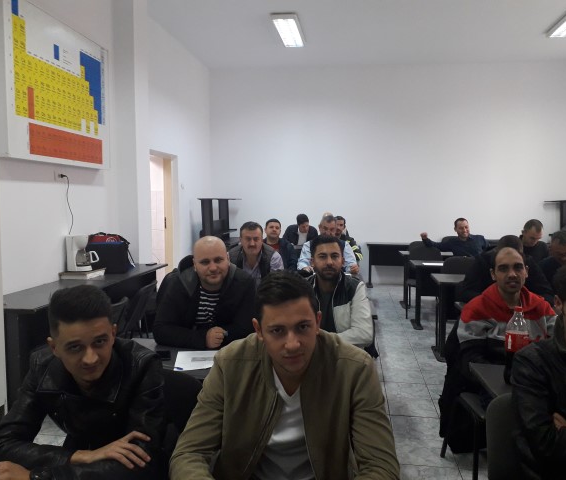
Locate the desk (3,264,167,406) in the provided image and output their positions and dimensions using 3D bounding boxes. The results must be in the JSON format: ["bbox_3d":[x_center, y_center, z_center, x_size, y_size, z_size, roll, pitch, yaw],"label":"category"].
[{"bbox_3d":[-1.743,0.735,4.454,0.570,0.734,2.300,1,5,8],"label":"desk"}]

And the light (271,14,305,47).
[{"bbox_3d":[0.091,-2.818,6.772,0.330,0.080,1.240,1,5,8],"label":"light"}]

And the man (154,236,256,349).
[{"bbox_3d":[-0.367,0.626,2.580,0.550,1.280,0.800,-1,4,-3],"label":"man"}]

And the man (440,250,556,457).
[{"bbox_3d":[1.051,0.650,2.380,0.530,1.240,0.800,1,4,18],"label":"man"}]

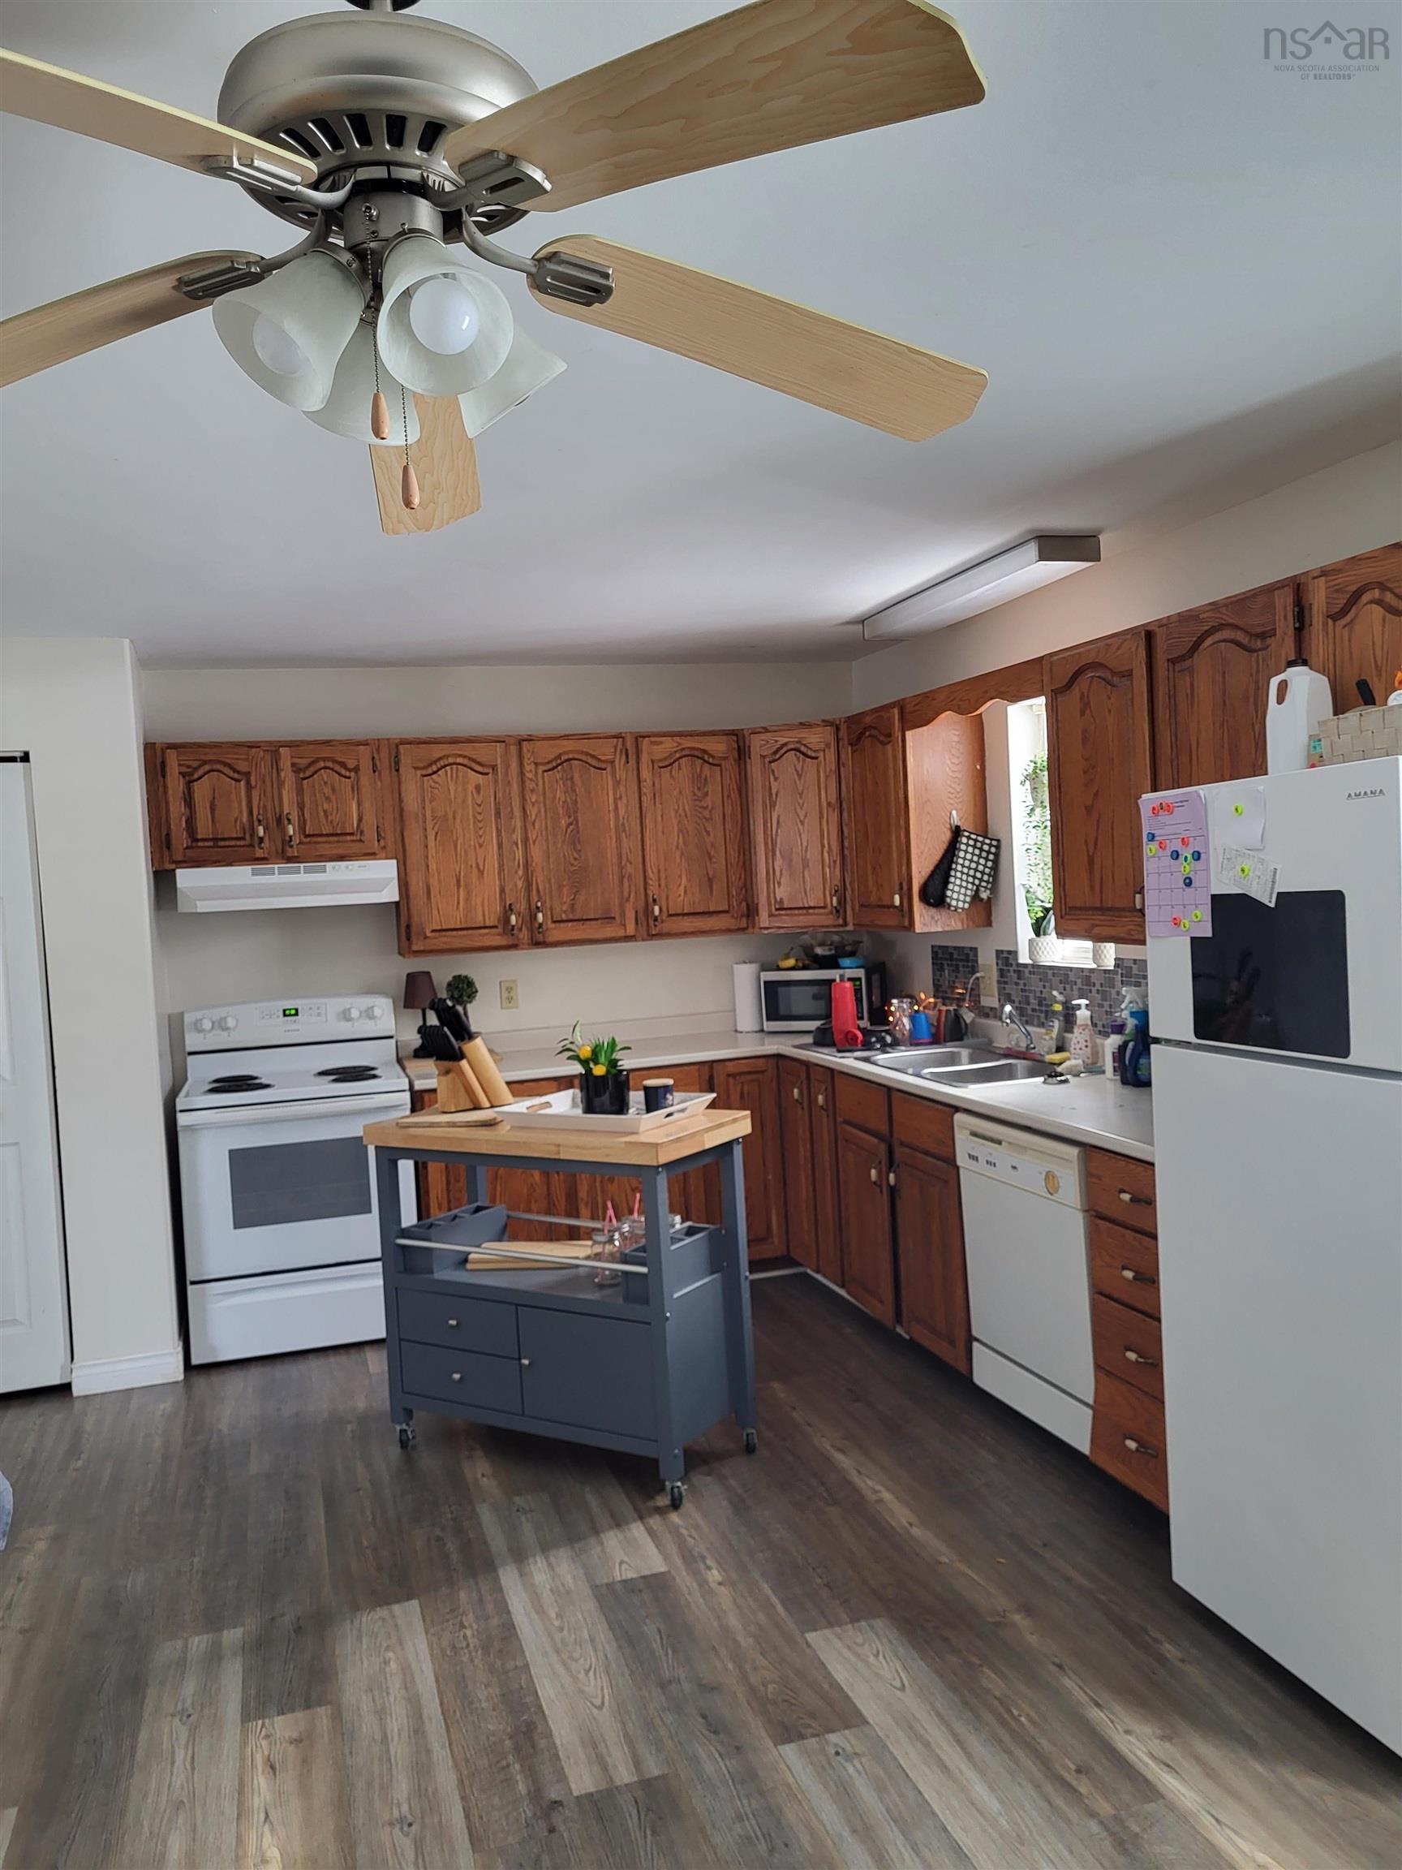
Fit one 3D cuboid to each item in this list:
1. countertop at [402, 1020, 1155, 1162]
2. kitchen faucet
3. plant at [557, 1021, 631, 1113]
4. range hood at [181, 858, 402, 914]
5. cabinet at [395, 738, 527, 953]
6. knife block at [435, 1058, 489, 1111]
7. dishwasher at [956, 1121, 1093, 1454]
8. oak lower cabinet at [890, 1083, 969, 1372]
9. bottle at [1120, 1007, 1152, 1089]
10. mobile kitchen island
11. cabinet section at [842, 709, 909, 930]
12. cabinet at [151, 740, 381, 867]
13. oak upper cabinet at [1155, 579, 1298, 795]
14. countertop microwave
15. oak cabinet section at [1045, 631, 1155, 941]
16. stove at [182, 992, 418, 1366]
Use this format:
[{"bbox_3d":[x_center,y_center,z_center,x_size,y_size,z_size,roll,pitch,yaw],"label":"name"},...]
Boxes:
[{"bbox_3d":[0.230,0.485,4.335,2.033,0.042,3.119,-4,2,-17],"label":"countertop"},{"bbox_3d":[1.052,0.313,4.614,0.160,0.175,0.080,-5,3,-34],"label":"kitchen faucet"},{"bbox_3d":[-0.296,0.366,3.898,0.200,0.255,0.180,-3,2,-4],"label":"plant"},{"bbox_3d":[-1.507,-0.179,5.137,0.752,0.153,0.460,-4,2,-18],"label":"range hood"},{"bbox_3d":[-0.931,-0.340,5.385,0.459,0.802,0.335,-4,2,-18],"label":"cabinet"},{"bbox_3d":[-0.702,0.436,4.138,0.135,0.145,0.095,-5,3,-39],"label":"knife block"},{"bbox_3d":[1.126,0.888,3.809,0.610,0.802,0.625,-4,2,-17],"label":"dishwasher"},{"bbox_3d":[0.973,0.877,4.356,0.612,0.818,0.480,-4,2,-17],"label":"oak lower cabinet"},{"bbox_3d":[1.236,0.310,3.960,0.100,0.225,0.070,-2,3,31],"label":"bottle"},{"bbox_3d":[-0.375,0.966,3.889,0.968,0.922,0.470,-2,3,31],"label":"mobile kitchen island"},{"bbox_3d":[0.806,-0.428,5.199,0.320,0.810,0.515,-4,2,-17],"label":"cabinet section"},{"bbox_3d":[-1.563,-0.479,5.178,0.775,0.440,0.335,-4,2,-18],"label":"cabinet"},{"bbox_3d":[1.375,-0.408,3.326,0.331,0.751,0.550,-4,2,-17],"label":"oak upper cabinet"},{"bbox_3d":[0.512,0.262,5.757,0.437,0.257,0.350,-2,2,20],"label":"countertop microwave"},{"bbox_3d":[1.224,-0.396,3.837,0.320,0.808,0.475,-4,2,-17],"label":"oak cabinet section"},{"bbox_3d":[-1.452,0.843,5.077,0.761,1.190,0.670,-4,2,-17],"label":"stove"}]

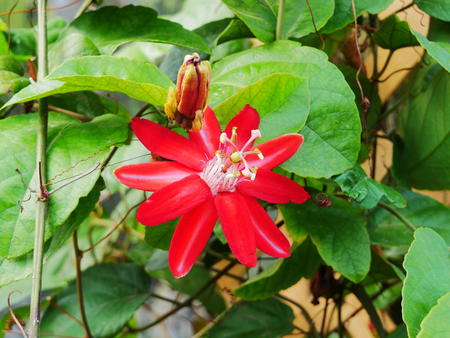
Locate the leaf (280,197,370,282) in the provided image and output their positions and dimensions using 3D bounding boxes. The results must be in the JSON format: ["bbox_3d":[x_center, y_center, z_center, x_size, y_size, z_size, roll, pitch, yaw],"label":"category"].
[{"bbox_3d":[0.058,0.041,0.590,0.053,0.050,0.025,1,7,0],"label":"leaf"}]

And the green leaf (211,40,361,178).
[{"bbox_3d":[0.032,-0.033,0.565,0.083,0.076,0.030,1,7,-3],"label":"green leaf"}]

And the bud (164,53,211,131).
[{"bbox_3d":[-0.020,-0.041,0.540,0.023,0.041,0.022,8,6,0],"label":"bud"}]

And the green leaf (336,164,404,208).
[{"bbox_3d":[0.083,0.010,0.575,0.041,0.025,0.025,1,7,0],"label":"green leaf"}]

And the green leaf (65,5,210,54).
[{"bbox_3d":[-0.052,-0.082,0.600,0.087,0.031,0.040,1,7,0],"label":"green leaf"}]

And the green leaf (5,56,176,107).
[{"bbox_3d":[-0.073,-0.047,0.545,0.090,0.030,0.040,1,7,0],"label":"green leaf"}]

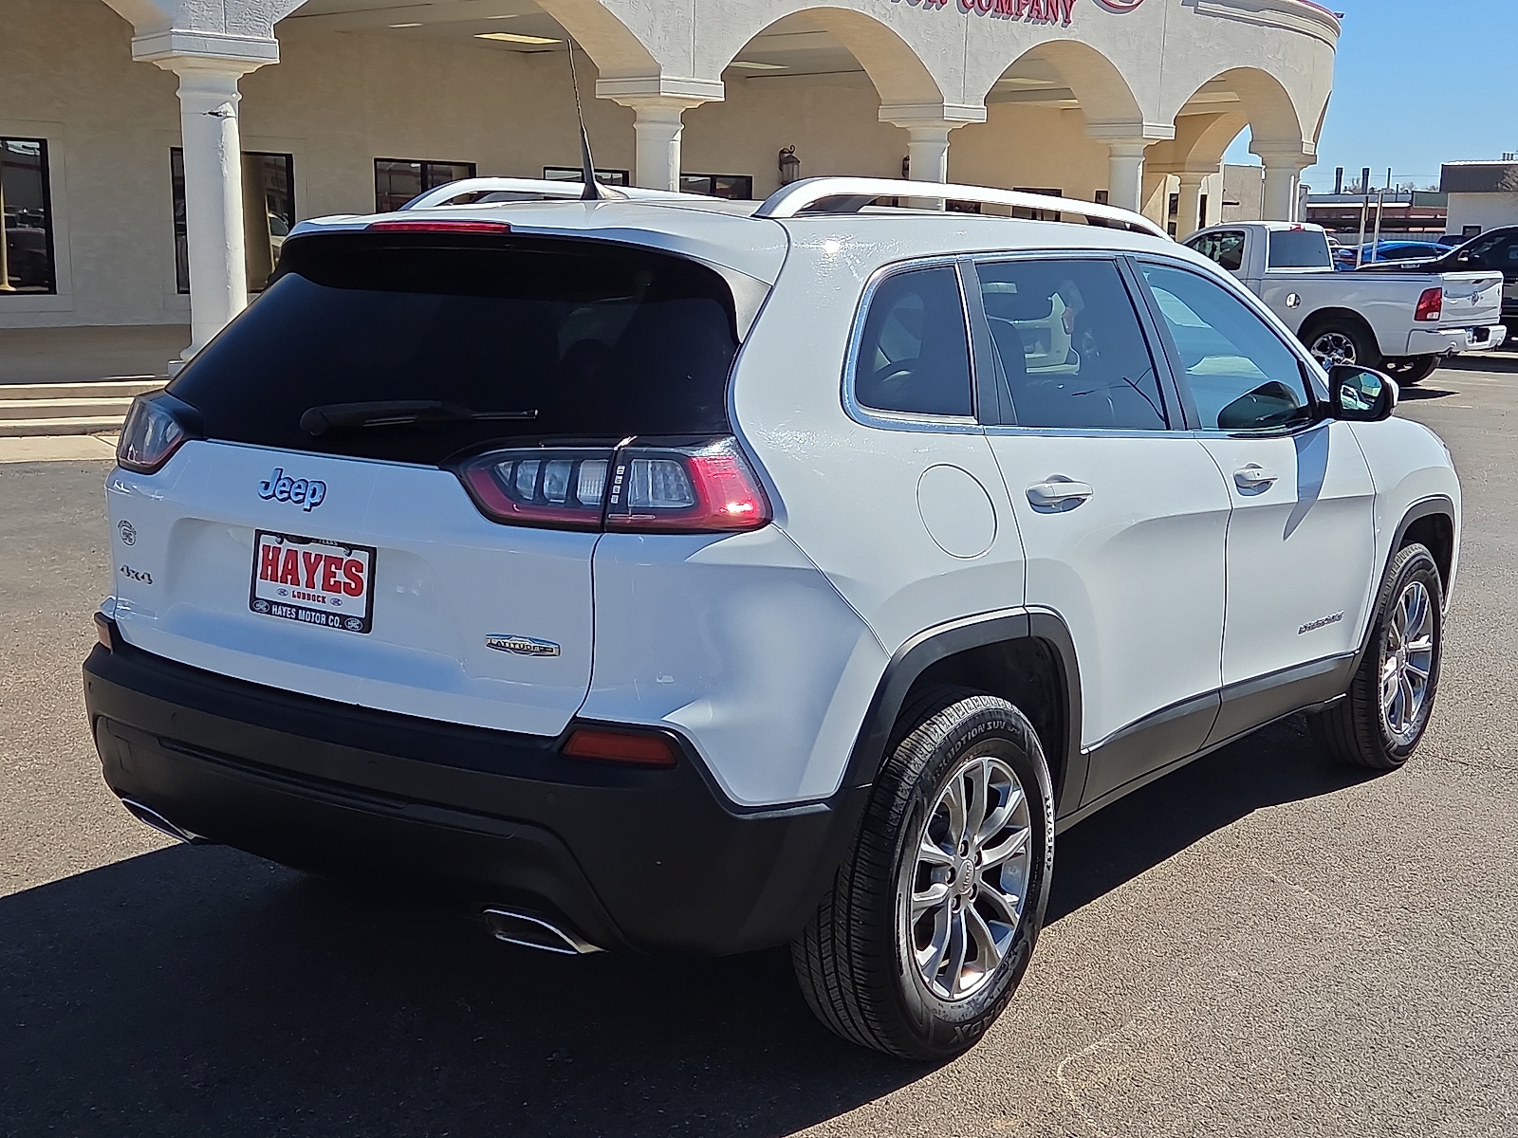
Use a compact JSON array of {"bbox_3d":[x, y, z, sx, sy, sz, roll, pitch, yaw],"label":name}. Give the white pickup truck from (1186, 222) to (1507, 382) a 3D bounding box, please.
[{"bbox_3d":[6.246,-3.259,22.523,2.030,1.910,5.330,-9,13,-44],"label":"white pickup truck"}]

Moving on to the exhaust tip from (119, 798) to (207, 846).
[{"bbox_3d":[-1.185,0.505,3.738,0.230,0.065,0.120,8,12,36],"label":"exhaust tip"}]

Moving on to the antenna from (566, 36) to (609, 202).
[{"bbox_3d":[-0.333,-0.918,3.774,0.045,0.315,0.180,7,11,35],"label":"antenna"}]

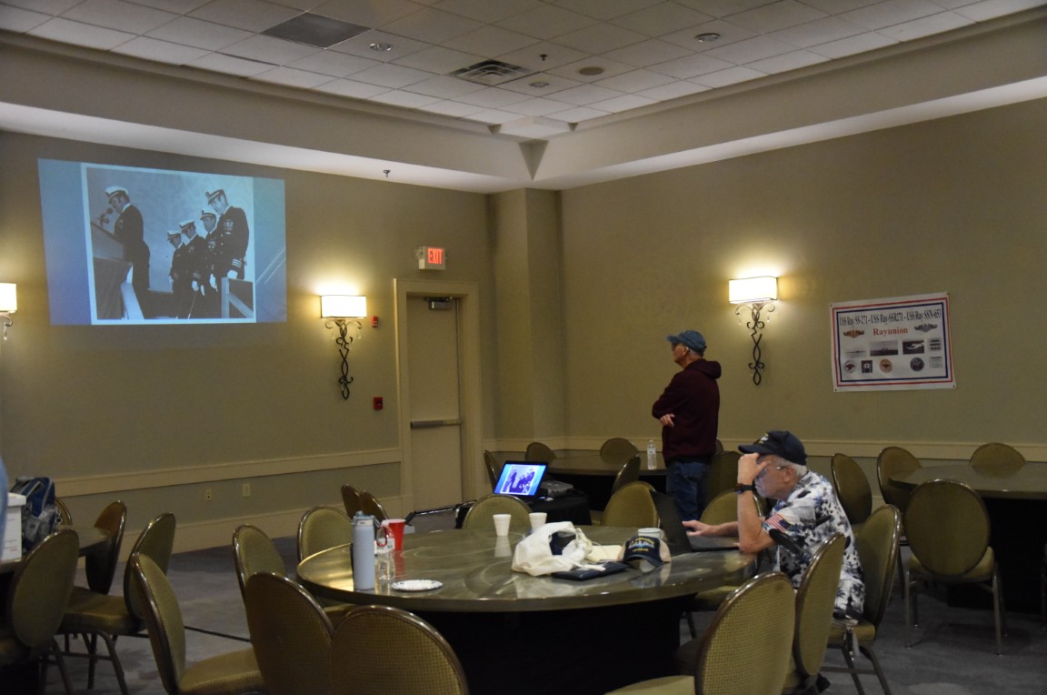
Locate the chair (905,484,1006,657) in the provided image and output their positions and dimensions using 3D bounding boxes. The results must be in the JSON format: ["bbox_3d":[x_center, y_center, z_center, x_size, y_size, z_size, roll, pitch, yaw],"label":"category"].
[{"bbox_3d":[2.294,1.114,6.055,0.455,0.875,0.550,-3,-2,26],"label":"chair"}]

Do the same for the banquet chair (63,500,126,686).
[{"bbox_3d":[-2.315,1.258,5.875,0.560,0.865,0.460,-1,-2,-38],"label":"banquet chair"}]

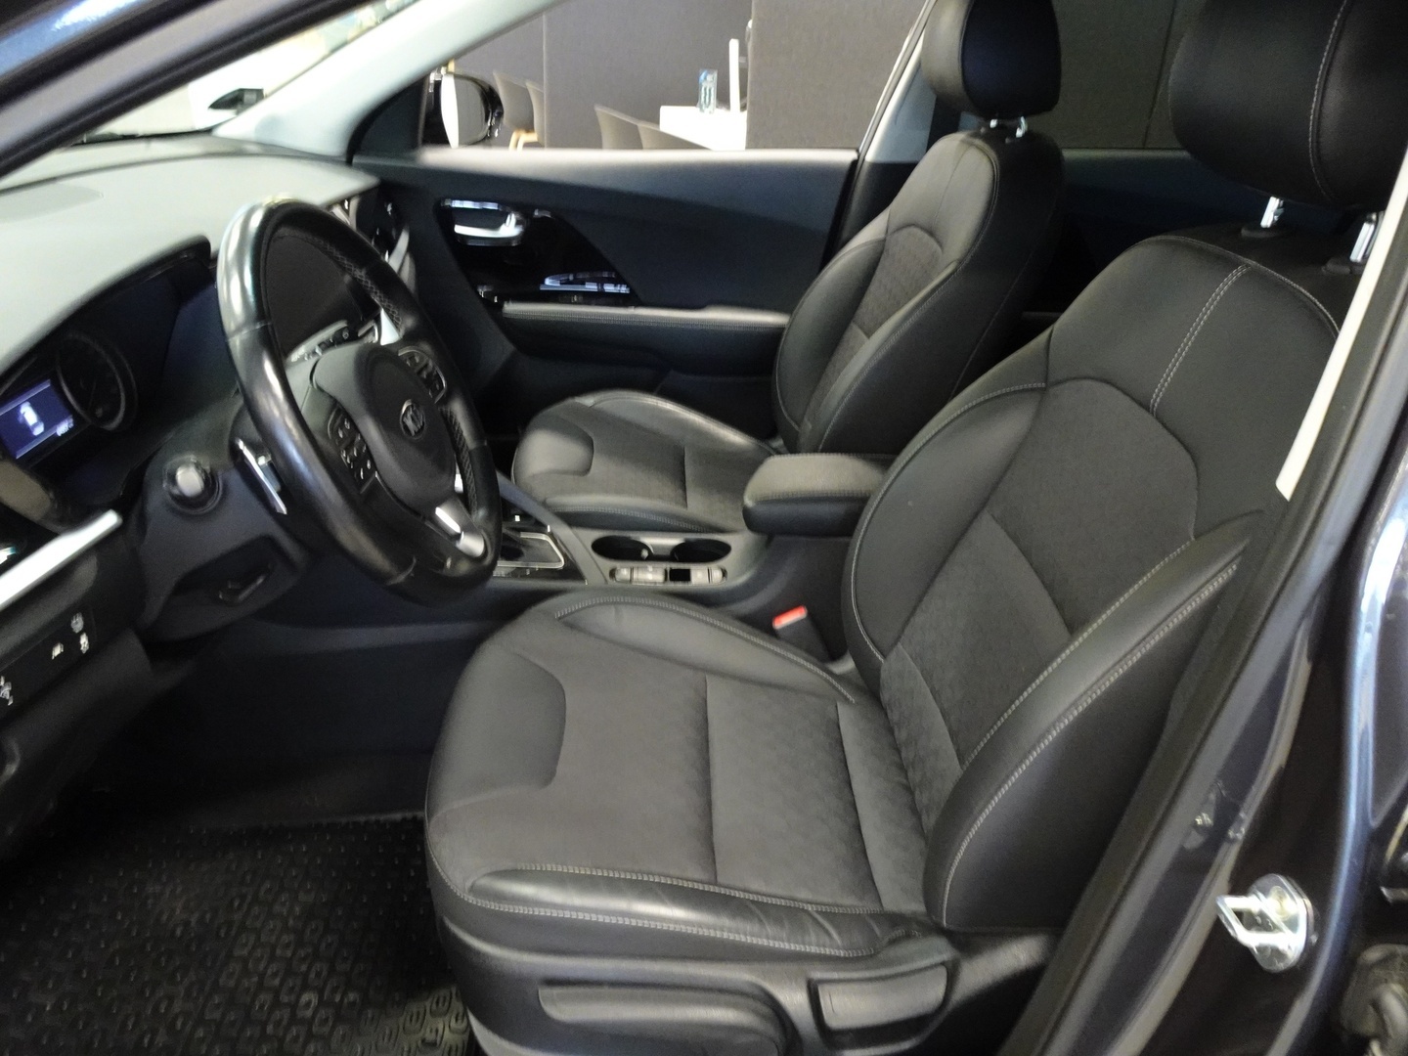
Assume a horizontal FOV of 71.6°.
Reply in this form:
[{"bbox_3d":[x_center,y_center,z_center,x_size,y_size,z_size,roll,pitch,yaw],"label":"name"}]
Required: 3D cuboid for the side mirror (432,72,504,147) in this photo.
[{"bbox_3d":[-0.492,-0.820,1.929,0.125,0.155,0.210,10,31,12],"label":"side mirror"}]

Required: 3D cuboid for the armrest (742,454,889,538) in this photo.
[{"bbox_3d":[0.182,-0.048,1.332,0.265,0.066,0.145,1,31,-2],"label":"armrest"}]

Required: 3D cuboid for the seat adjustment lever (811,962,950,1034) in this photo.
[{"bbox_3d":[0.154,0.406,0.845,0.108,0.045,0.025,-7,14,1],"label":"seat adjustment lever"}]

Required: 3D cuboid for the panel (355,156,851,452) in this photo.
[{"bbox_3d":[-0.198,-0.413,1.921,0.930,0.620,0.140,1,31,-2],"label":"panel"}]

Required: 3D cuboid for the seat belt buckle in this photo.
[{"bbox_3d":[0.134,0.148,1.314,0.048,0.082,0.027,-24,28,13],"label":"seat belt buckle"}]

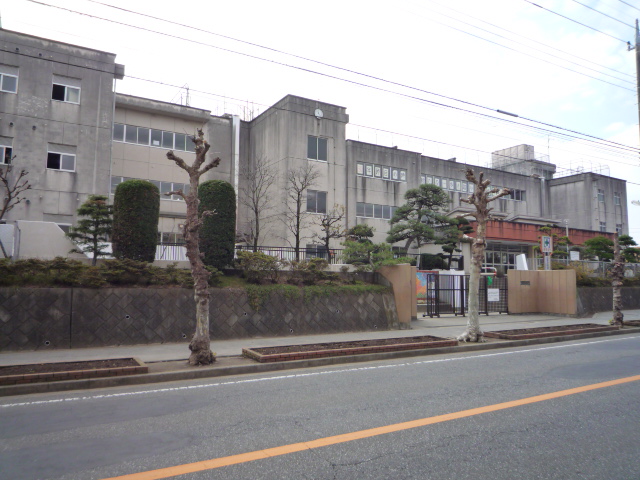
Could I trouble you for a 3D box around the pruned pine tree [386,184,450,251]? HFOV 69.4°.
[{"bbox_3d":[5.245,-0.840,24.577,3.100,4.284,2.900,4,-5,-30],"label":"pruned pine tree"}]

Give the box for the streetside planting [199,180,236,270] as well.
[{"bbox_3d":[-3.033,-0.438,13.657,1.150,2.674,1.150,4,-5,-30],"label":"streetside planting"}]

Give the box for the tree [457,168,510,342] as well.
[{"bbox_3d":[4.779,0.408,13.546,1.450,5.095,1.350,4,-5,-30],"label":"tree"}]

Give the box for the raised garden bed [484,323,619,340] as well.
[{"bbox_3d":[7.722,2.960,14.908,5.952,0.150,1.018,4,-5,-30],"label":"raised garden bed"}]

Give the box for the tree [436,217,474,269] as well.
[{"bbox_3d":[7.617,0.190,25.920,2.000,3.043,1.950,4,-5,-30],"label":"tree"}]

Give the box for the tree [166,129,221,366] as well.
[{"bbox_3d":[-2.480,0.091,9.121,1.050,4.678,0.950,4,-5,-30],"label":"tree"}]

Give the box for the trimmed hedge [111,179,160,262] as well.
[{"bbox_3d":[-5.020,-0.458,12.590,1.270,2.361,1.270,4,-5,-30],"label":"trimmed hedge"}]

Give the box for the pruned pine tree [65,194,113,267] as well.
[{"bbox_3d":[-5.954,-0.225,11.909,1.200,1.923,1.150,4,-5,-30],"label":"pruned pine tree"}]

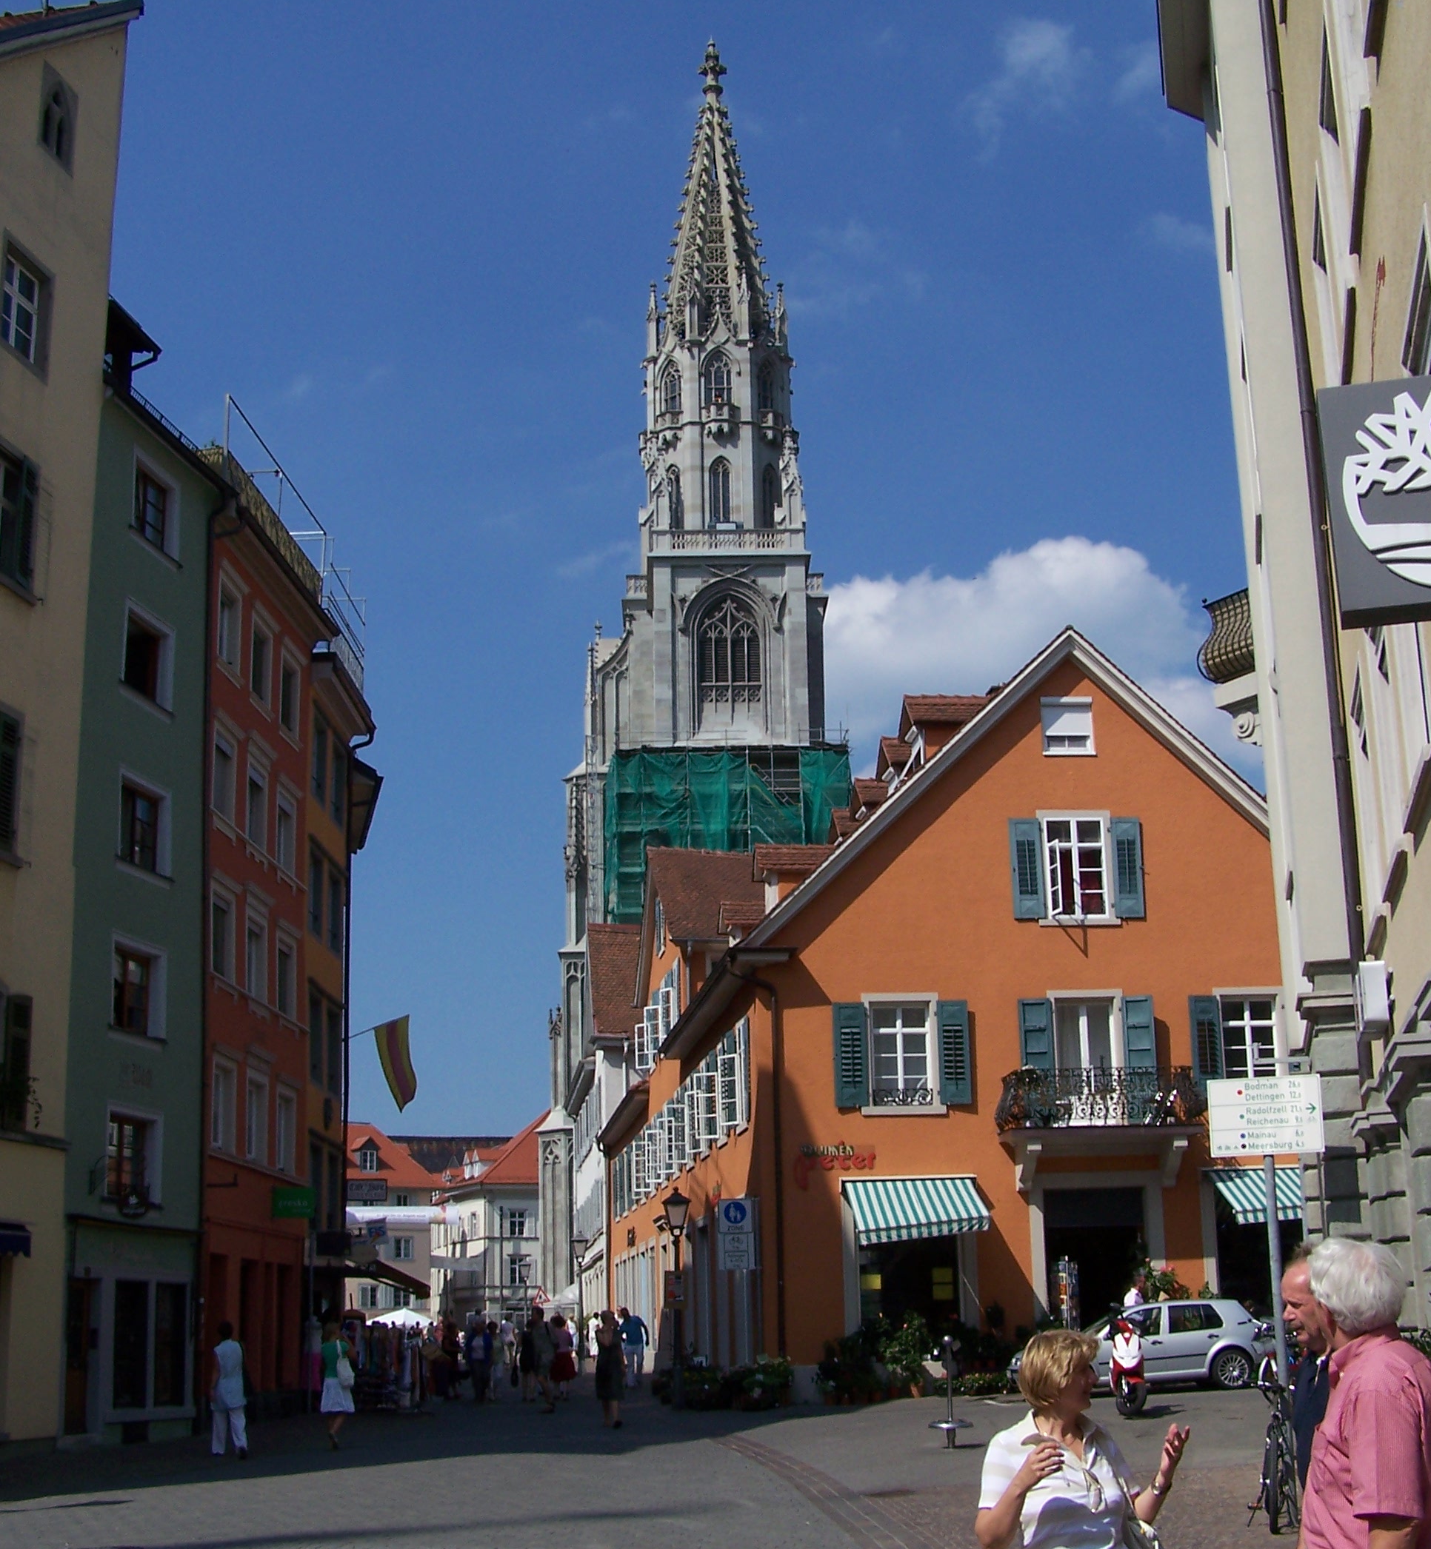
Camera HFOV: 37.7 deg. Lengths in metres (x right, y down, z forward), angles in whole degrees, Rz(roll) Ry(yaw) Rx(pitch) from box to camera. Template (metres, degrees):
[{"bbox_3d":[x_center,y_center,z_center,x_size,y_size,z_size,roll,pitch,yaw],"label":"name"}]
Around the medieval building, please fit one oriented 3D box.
[{"bbox_3d":[-0.692,-7.656,120.562,17.500,76.000,20.000,-2,-14,1],"label":"medieval building"}]

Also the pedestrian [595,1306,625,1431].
[{"bbox_3d":[-1.514,8.442,29.748,0.460,1.630,0.400,0,-14,-6],"label":"pedestrian"}]

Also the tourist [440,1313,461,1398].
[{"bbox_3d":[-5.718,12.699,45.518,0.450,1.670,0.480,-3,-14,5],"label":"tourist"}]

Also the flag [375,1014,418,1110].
[{"bbox_3d":[-6.898,6.255,45.185,0.950,2.050,0.300,-2,-14,0],"label":"flag"}]

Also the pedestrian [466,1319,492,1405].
[{"bbox_3d":[-4.567,11.324,40.488,0.520,1.620,0.360,0,-14,-6],"label":"pedestrian"}]

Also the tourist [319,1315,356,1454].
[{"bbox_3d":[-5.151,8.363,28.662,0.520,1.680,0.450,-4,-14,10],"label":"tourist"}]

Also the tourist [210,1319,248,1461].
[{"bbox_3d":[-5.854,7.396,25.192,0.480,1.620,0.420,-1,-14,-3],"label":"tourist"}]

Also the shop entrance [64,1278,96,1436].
[{"bbox_3d":[-9.327,8.538,30.719,0.250,2.220,1.020,-4,-14,10],"label":"shop entrance"}]

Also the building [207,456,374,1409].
[{"bbox_3d":[-12.300,3.799,36.840,10.000,14.600,11.800,-2,-14,2],"label":"building"}]

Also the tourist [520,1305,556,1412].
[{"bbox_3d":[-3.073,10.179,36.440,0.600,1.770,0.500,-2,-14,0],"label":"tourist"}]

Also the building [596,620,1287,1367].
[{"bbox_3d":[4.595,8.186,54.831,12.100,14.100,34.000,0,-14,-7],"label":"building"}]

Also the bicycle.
[{"bbox_3d":[3.889,4.651,14.527,0.520,1.070,1.750,-7,-15,19],"label":"bicycle"}]

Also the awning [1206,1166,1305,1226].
[{"bbox_3d":[10.108,7.443,37.086,2.300,1.040,1.300,0,-14,-6],"label":"awning"}]

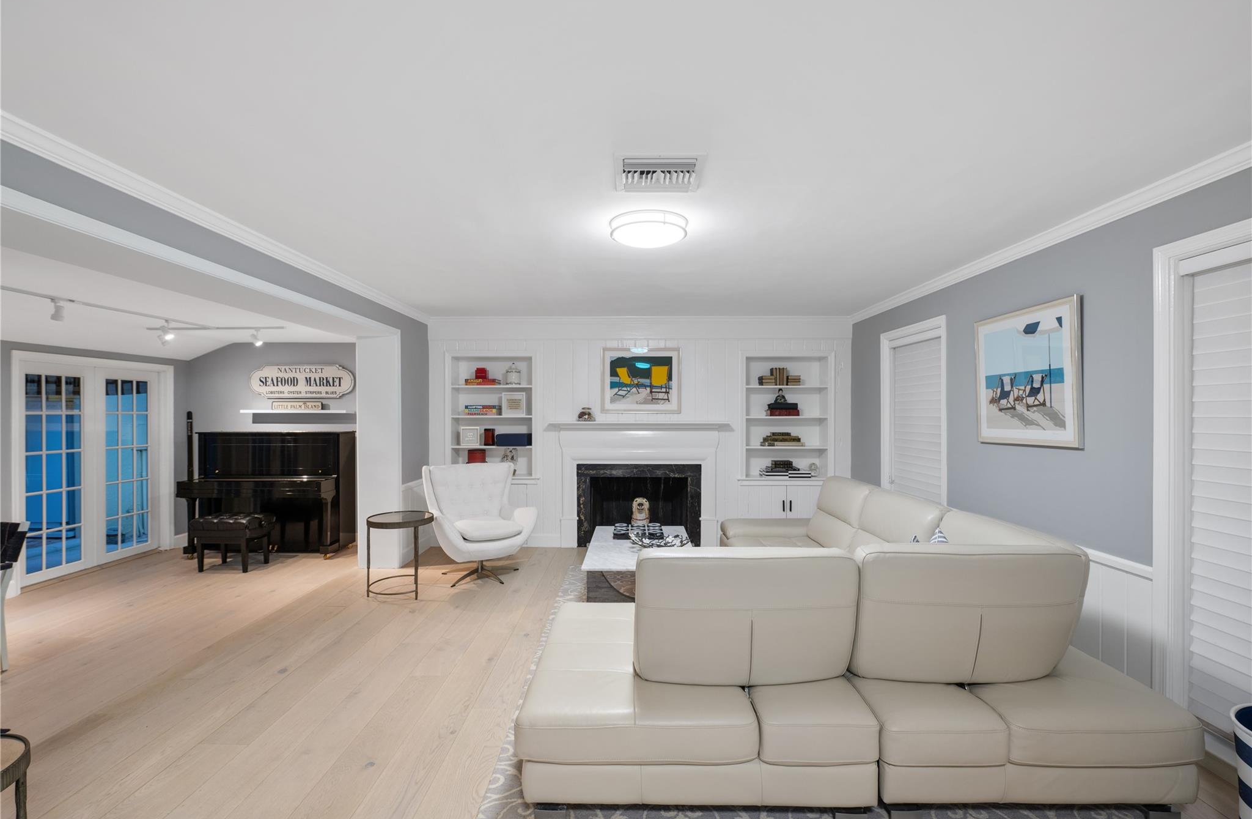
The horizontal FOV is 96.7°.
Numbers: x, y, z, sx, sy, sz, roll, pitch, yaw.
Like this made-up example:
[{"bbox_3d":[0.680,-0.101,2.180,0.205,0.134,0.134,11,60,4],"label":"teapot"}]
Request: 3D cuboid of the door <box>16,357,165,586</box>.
[{"bbox_3d":[-4.916,0.528,5.200,0.120,1.940,1.430,0,0,0],"label":"door"}]

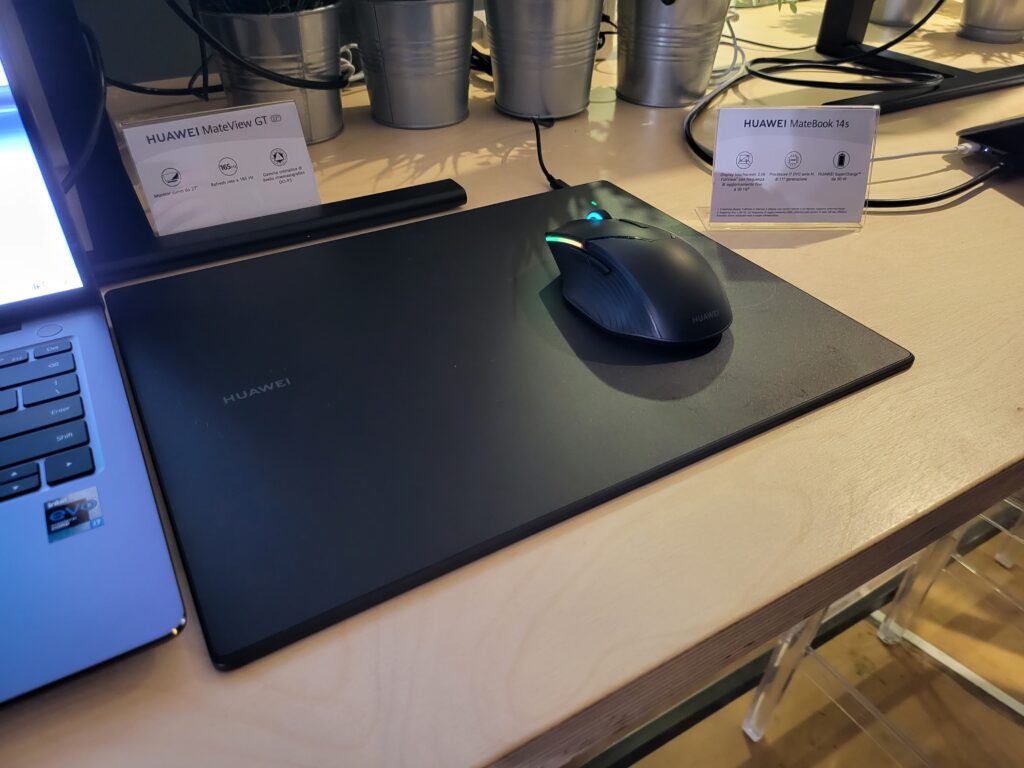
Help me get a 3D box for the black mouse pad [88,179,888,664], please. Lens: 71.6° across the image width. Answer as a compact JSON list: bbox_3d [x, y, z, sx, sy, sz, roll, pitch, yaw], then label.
[{"bbox_3d":[-0.012,-0.031,0.381,0.343,0.008,0.264,-19,42,-24],"label":"black mouse pad"}]

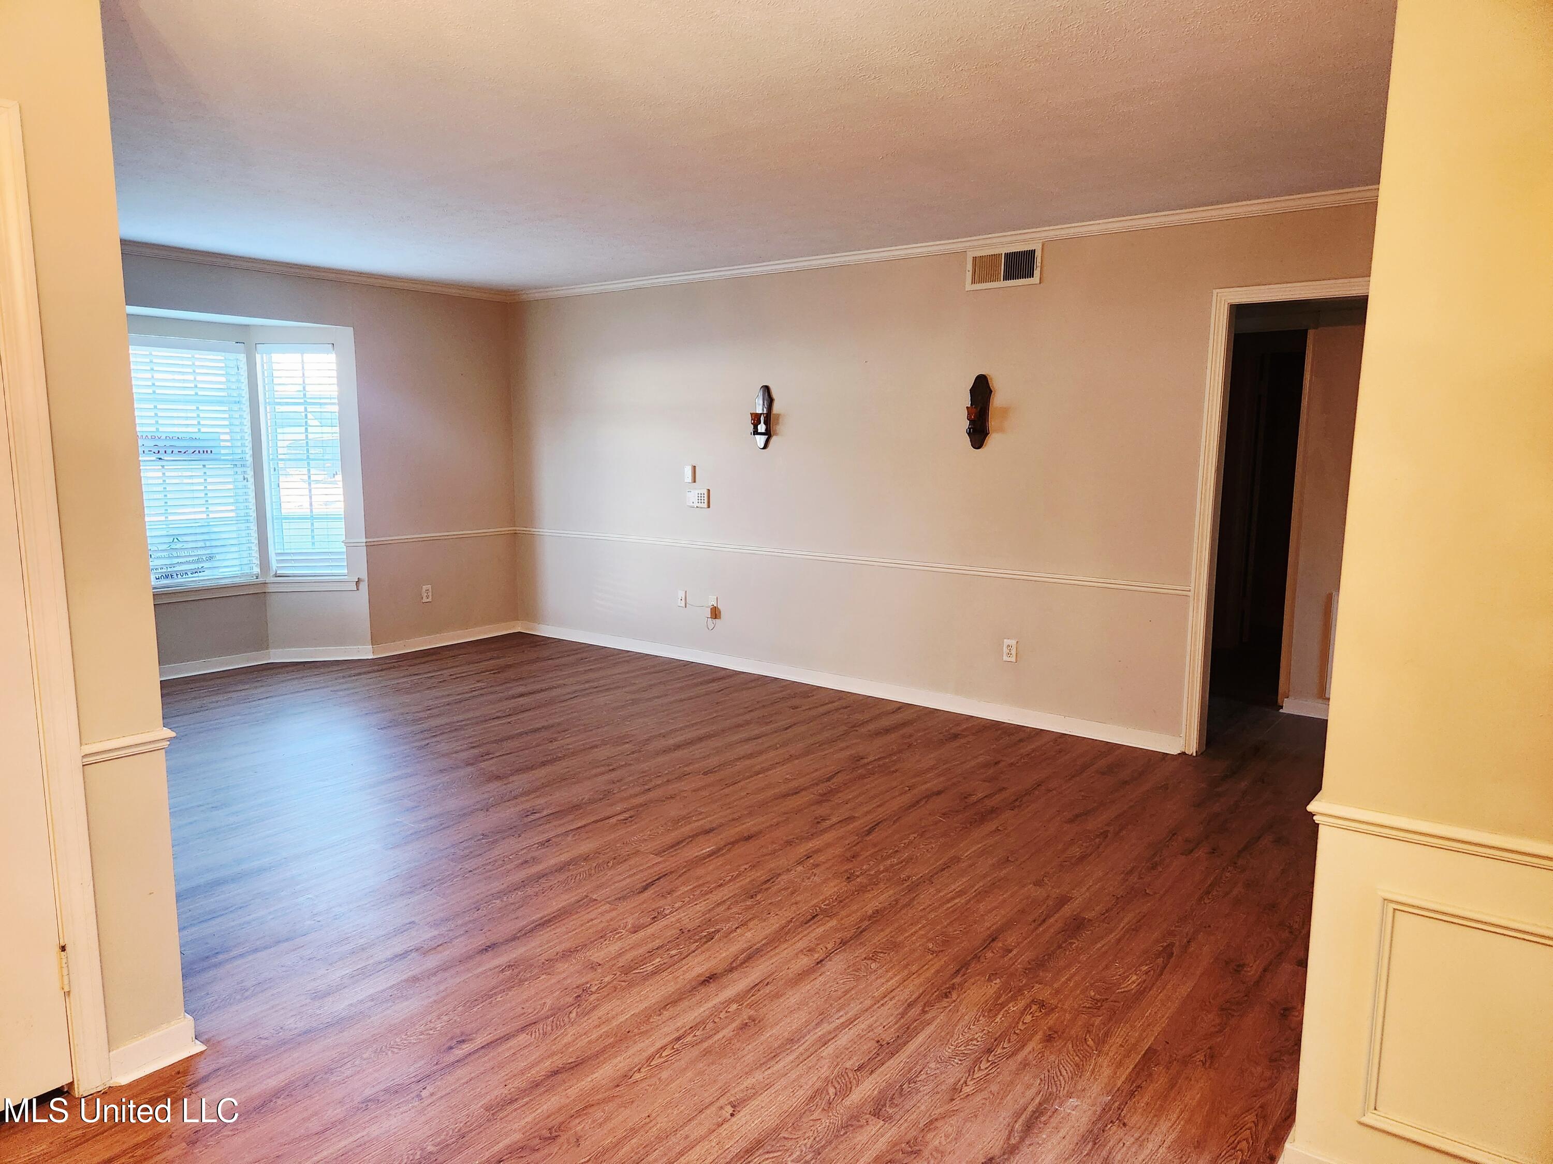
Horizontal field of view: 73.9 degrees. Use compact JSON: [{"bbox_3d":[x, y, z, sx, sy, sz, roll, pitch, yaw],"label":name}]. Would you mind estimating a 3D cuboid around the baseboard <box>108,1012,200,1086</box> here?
[{"bbox_3d":[-1.455,1.098,2.431,0.032,0.090,0.189,7,10,37],"label":"baseboard"}]

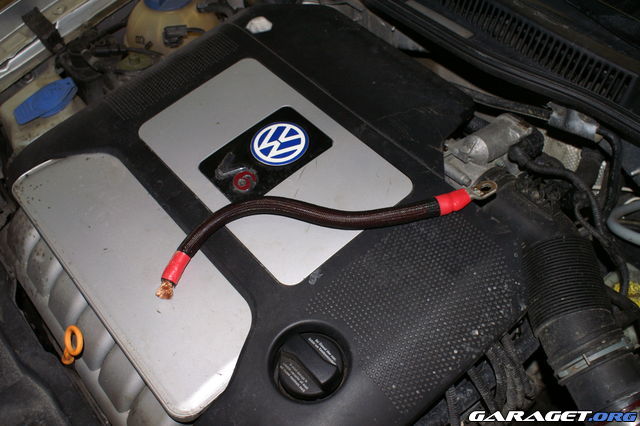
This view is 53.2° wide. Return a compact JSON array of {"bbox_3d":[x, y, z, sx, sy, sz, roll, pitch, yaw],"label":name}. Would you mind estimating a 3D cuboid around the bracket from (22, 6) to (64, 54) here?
[{"bbox_3d":[-0.421,-0.279,0.975,0.030,0.030,0.112,-37,57,-17],"label":"bracket"}]

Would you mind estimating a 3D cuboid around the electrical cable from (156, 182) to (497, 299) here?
[{"bbox_3d":[0.001,-0.001,0.727,0.393,0.026,0.106,-17,54,-3],"label":"electrical cable"}]

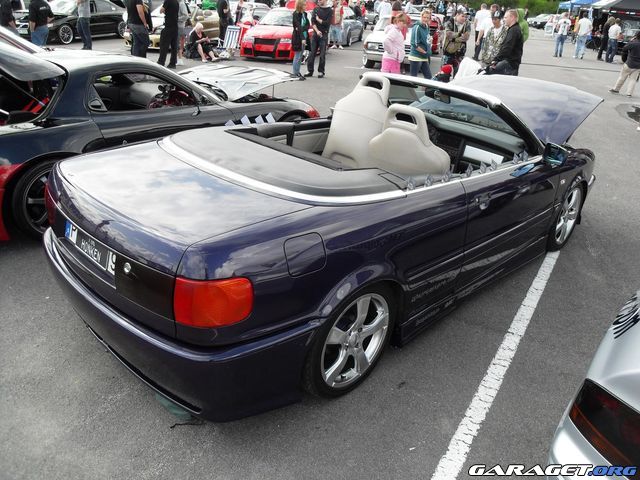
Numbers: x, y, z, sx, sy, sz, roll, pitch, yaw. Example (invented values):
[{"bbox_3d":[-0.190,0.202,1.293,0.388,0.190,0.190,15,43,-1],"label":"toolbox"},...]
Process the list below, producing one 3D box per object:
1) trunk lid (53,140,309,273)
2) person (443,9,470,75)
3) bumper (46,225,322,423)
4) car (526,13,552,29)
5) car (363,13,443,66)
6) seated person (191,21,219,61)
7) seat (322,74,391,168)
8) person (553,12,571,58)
[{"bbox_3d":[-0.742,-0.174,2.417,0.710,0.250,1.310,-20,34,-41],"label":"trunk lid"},{"bbox_3d":[2.650,-3.674,10.392,0.580,1.760,0.420,-14,29,-31],"label":"person"},{"bbox_3d":[-0.838,0.296,2.558,0.650,0.390,1.690,-20,34,-41],"label":"bumper"},{"bbox_3d":[24.605,-23.476,55.990,4.300,1.420,1.750,-7,27,-22],"label":"car"},{"bbox_3d":[2.613,-6.171,16.133,1.640,1.380,4.250,9,26,13],"label":"car"},{"bbox_3d":[-3.385,-5.818,15.174,0.800,0.930,0.500,13,27,23],"label":"seated person"},{"bbox_3d":[0.334,-0.692,3.924,0.700,1.070,0.520,-20,34,-41],"label":"seat"},{"bbox_3d":[10.518,-8.945,22.501,0.520,1.780,0.340,10,26,16],"label":"person"}]

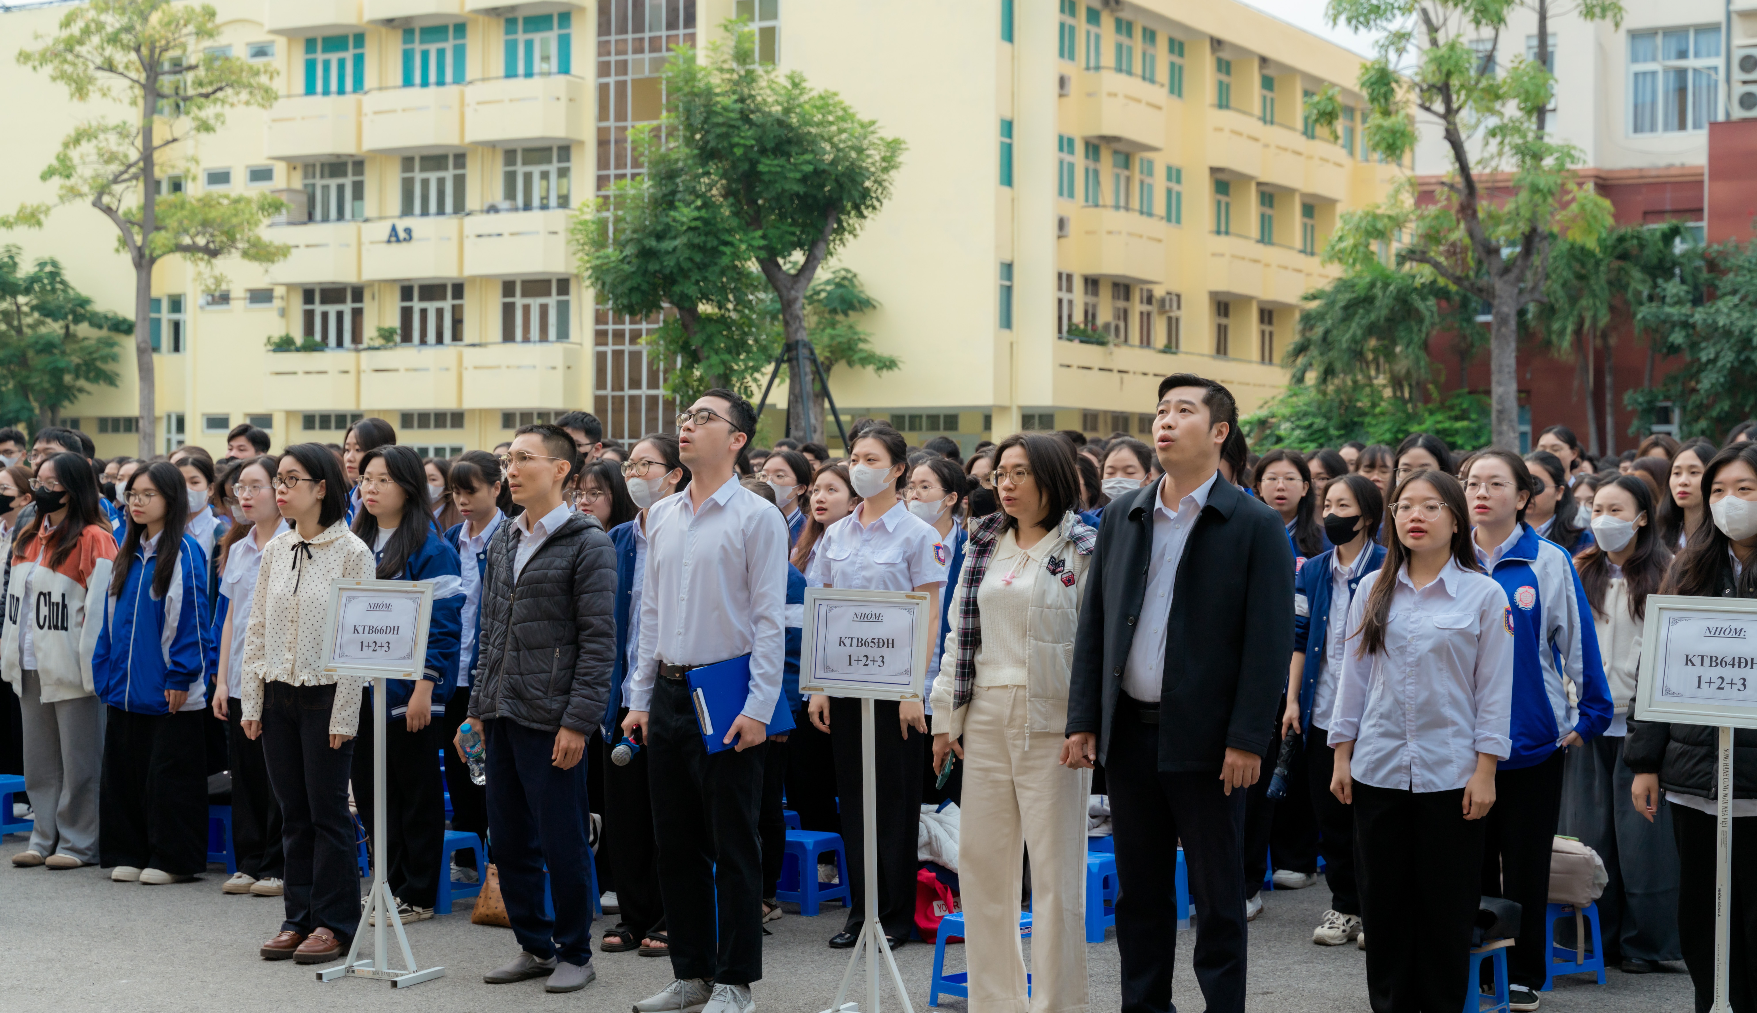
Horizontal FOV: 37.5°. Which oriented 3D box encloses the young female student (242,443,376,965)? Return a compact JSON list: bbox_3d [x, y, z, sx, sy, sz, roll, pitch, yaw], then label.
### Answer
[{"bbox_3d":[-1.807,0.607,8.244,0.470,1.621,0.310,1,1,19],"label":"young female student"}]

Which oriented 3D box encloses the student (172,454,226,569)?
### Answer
[{"bbox_3d":[-2.796,0.582,10.638,0.450,1.590,0.310,1,1,26],"label":"student"}]

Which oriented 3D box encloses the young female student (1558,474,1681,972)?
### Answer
[{"bbox_3d":[2.350,0.671,8.123,0.460,1.545,0.310,1,1,31],"label":"young female student"}]

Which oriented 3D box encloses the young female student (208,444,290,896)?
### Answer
[{"bbox_3d":[-2.285,0.604,9.503,0.450,1.585,0.310,1,1,25],"label":"young female student"}]

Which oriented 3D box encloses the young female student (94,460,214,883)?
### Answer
[{"bbox_3d":[-2.699,0.609,9.654,0.490,1.561,0.330,1,1,26],"label":"young female student"}]

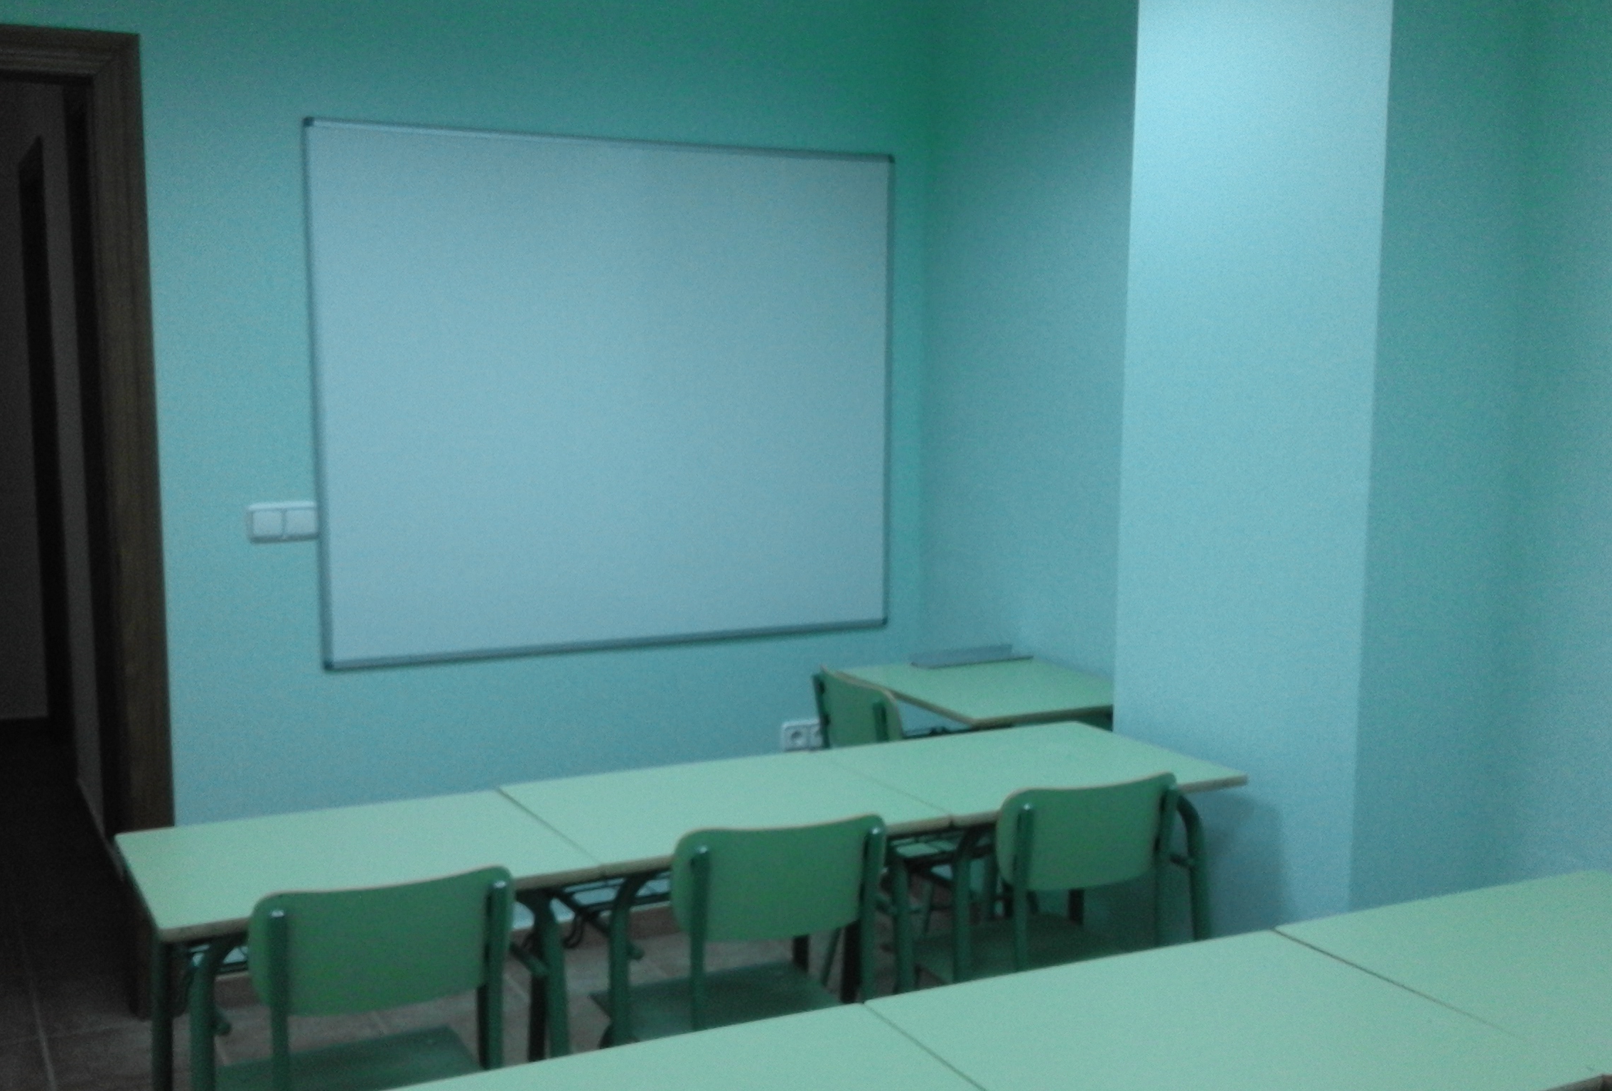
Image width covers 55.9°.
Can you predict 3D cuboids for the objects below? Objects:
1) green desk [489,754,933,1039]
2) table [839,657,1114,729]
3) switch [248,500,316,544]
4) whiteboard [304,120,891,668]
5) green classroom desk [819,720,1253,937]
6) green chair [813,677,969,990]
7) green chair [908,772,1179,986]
[{"bbox_3d":[-0.143,0.802,2.572,0.600,0.755,0.485,-3,7,-24],"label":"green desk"},{"bbox_3d":[0.438,0.694,3.463,0.510,0.770,0.585,-3,7,-24],"label":"table"},{"bbox_3d":[-1.191,-0.053,3.472,0.157,0.086,0.015,-3,7,-24],"label":"switch"},{"bbox_3d":[-0.442,-0.368,3.774,1.477,1.254,0.025,-3,7,-24],"label":"whiteboard"},{"bbox_3d":[0.398,0.775,2.827,0.600,0.755,0.485,-3,7,-24],"label":"green classroom desk"},{"bbox_3d":[0.289,0.682,3.388,0.480,0.810,0.385,-3,7,-24],"label":"green chair"},{"bbox_3d":[0.364,0.770,2.625,0.380,0.810,0.480,-3,7,-25],"label":"green chair"}]

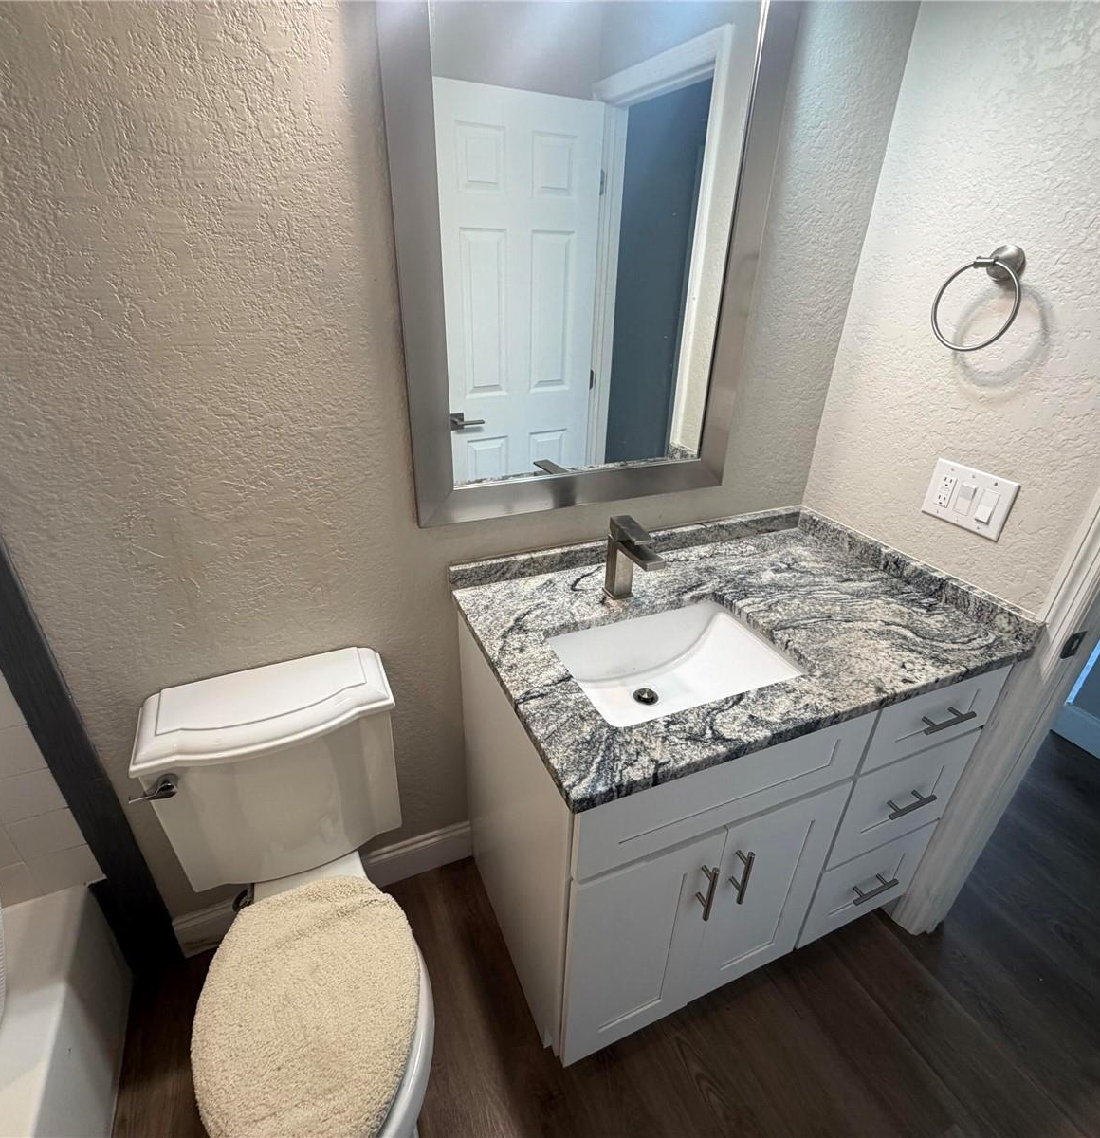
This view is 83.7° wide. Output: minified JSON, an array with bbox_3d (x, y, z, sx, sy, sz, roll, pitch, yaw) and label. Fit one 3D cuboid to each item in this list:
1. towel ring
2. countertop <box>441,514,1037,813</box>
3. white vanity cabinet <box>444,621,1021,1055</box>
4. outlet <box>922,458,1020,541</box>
[{"bbox_3d":[0.810,-0.499,1.140,0.067,0.179,0.156,-10,30,-21],"label":"towel ring"},{"bbox_3d":[0.364,0.083,1.266,0.993,0.071,0.639,-10,30,-21],"label":"countertop"},{"bbox_3d":[0.330,0.503,1.469,0.922,0.863,0.650,-10,30,-21],"label":"white vanity cabinet"},{"bbox_3d":[0.859,-0.143,1.262,0.011,0.121,0.170,-10,30,-21],"label":"outlet"}]

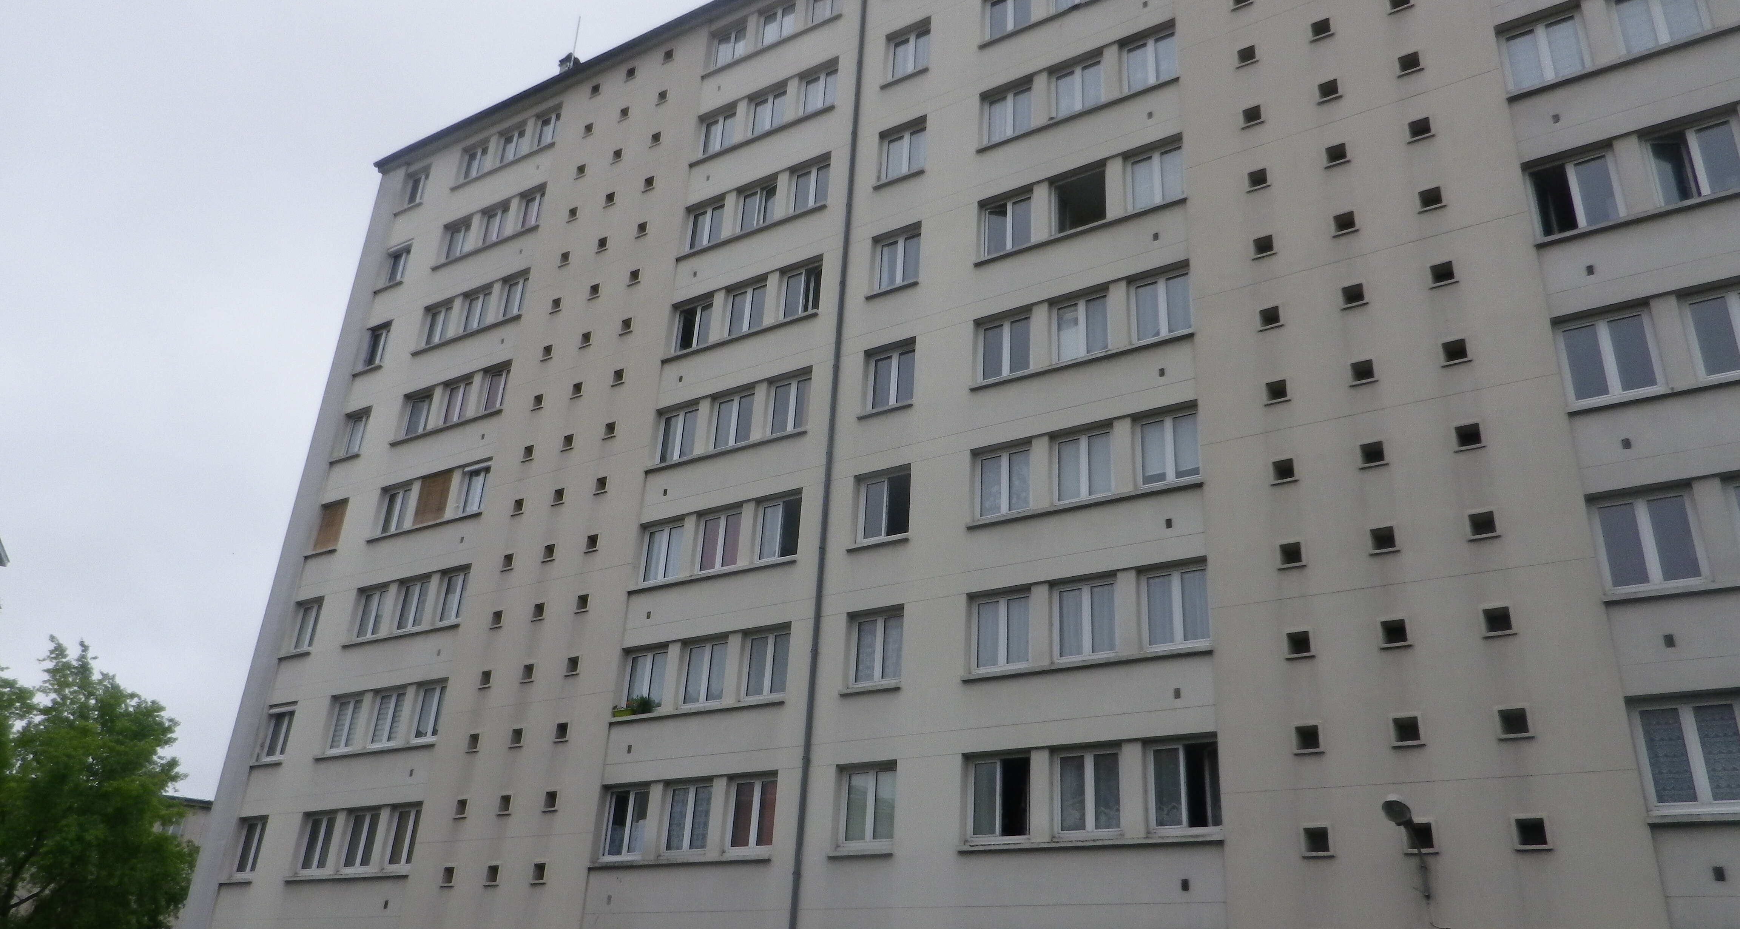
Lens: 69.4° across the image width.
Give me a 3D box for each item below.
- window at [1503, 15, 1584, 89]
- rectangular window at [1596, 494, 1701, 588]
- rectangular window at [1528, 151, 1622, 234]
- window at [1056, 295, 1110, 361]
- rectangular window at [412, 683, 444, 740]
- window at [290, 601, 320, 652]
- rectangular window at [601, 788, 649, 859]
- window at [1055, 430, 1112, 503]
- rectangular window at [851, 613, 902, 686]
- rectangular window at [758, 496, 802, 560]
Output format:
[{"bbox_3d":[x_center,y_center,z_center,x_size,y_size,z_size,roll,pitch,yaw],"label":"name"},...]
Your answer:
[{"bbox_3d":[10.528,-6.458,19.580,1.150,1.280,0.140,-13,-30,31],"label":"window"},{"bbox_3d":[9.896,1.016,15.935,1.130,1.320,0.120,-13,-30,31],"label":"rectangular window"},{"bbox_3d":[10.374,-3.966,18.473,1.130,1.240,0.120,-13,-29,31],"label":"rectangular window"},{"bbox_3d":[3.800,-2.448,22.327,1.180,1.251,0.120,-13,-30,31],"label":"window"},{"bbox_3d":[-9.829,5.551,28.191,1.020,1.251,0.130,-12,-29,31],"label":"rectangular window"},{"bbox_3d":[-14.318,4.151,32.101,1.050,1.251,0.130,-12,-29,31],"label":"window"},{"bbox_3d":[-4.504,6.718,23.638,1.224,1.251,0.120,-13,-30,31],"label":"rectangular window"},{"bbox_3d":[3.630,0.035,21.163,1.108,1.289,0.140,-13,-30,31],"label":"window"},{"bbox_3d":[0.163,3.250,22.031,1.108,1.289,0.140,-13,-30,31],"label":"rectangular window"},{"bbox_3d":[-1.703,1.266,24.445,1.108,1.289,0.140,-13,-30,31],"label":"rectangular window"}]

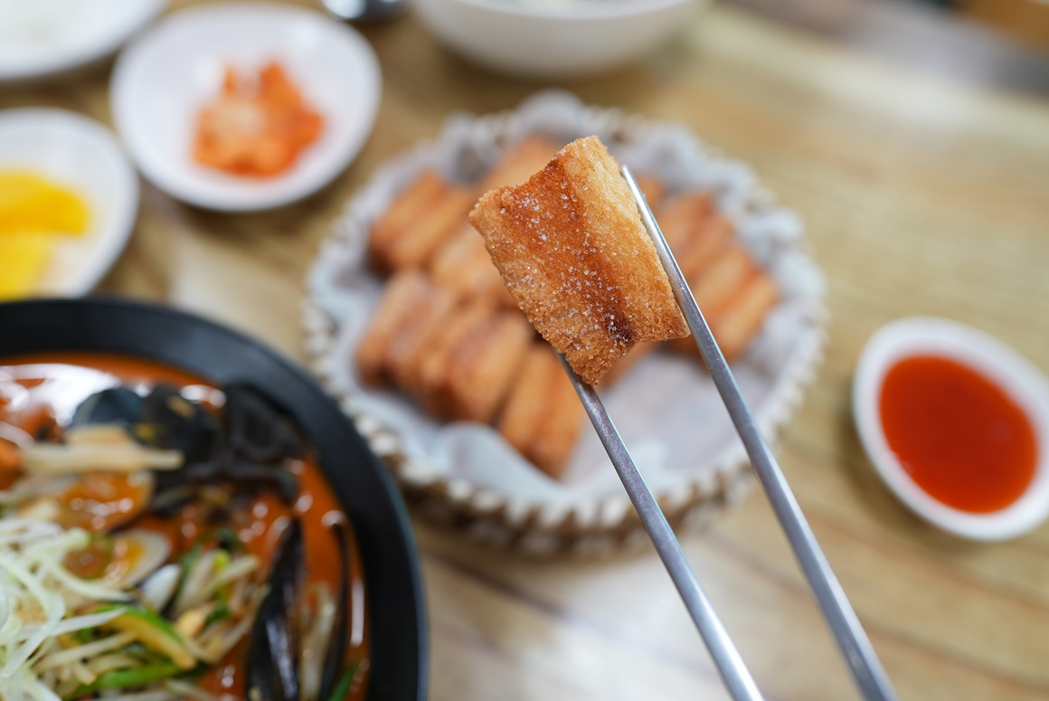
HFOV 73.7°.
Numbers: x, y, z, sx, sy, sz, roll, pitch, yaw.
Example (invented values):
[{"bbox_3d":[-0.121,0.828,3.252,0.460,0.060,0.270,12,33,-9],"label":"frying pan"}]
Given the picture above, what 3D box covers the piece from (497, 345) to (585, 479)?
[{"bbox_3d":[0.007,0.024,0.281,0.029,0.030,0.040,23,60,13],"label":"piece"}]

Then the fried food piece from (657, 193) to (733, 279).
[{"bbox_3d":[0.074,-0.055,0.333,0.029,0.030,0.040,31,63,17],"label":"fried food piece"}]

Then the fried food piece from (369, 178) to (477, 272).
[{"bbox_3d":[-0.047,-0.061,0.333,0.029,0.030,0.040,25,61,14],"label":"fried food piece"}]

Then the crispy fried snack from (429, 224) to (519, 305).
[{"bbox_3d":[-0.019,-0.040,0.322,0.029,0.030,0.040,32,63,17],"label":"crispy fried snack"}]

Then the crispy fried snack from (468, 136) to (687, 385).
[{"bbox_3d":[0.014,-0.017,0.163,0.030,0.034,0.043,-30,89,0],"label":"crispy fried snack"}]

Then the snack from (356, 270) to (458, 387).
[{"bbox_3d":[-0.049,-0.010,0.301,0.029,0.030,0.040,19,60,10],"label":"snack"}]

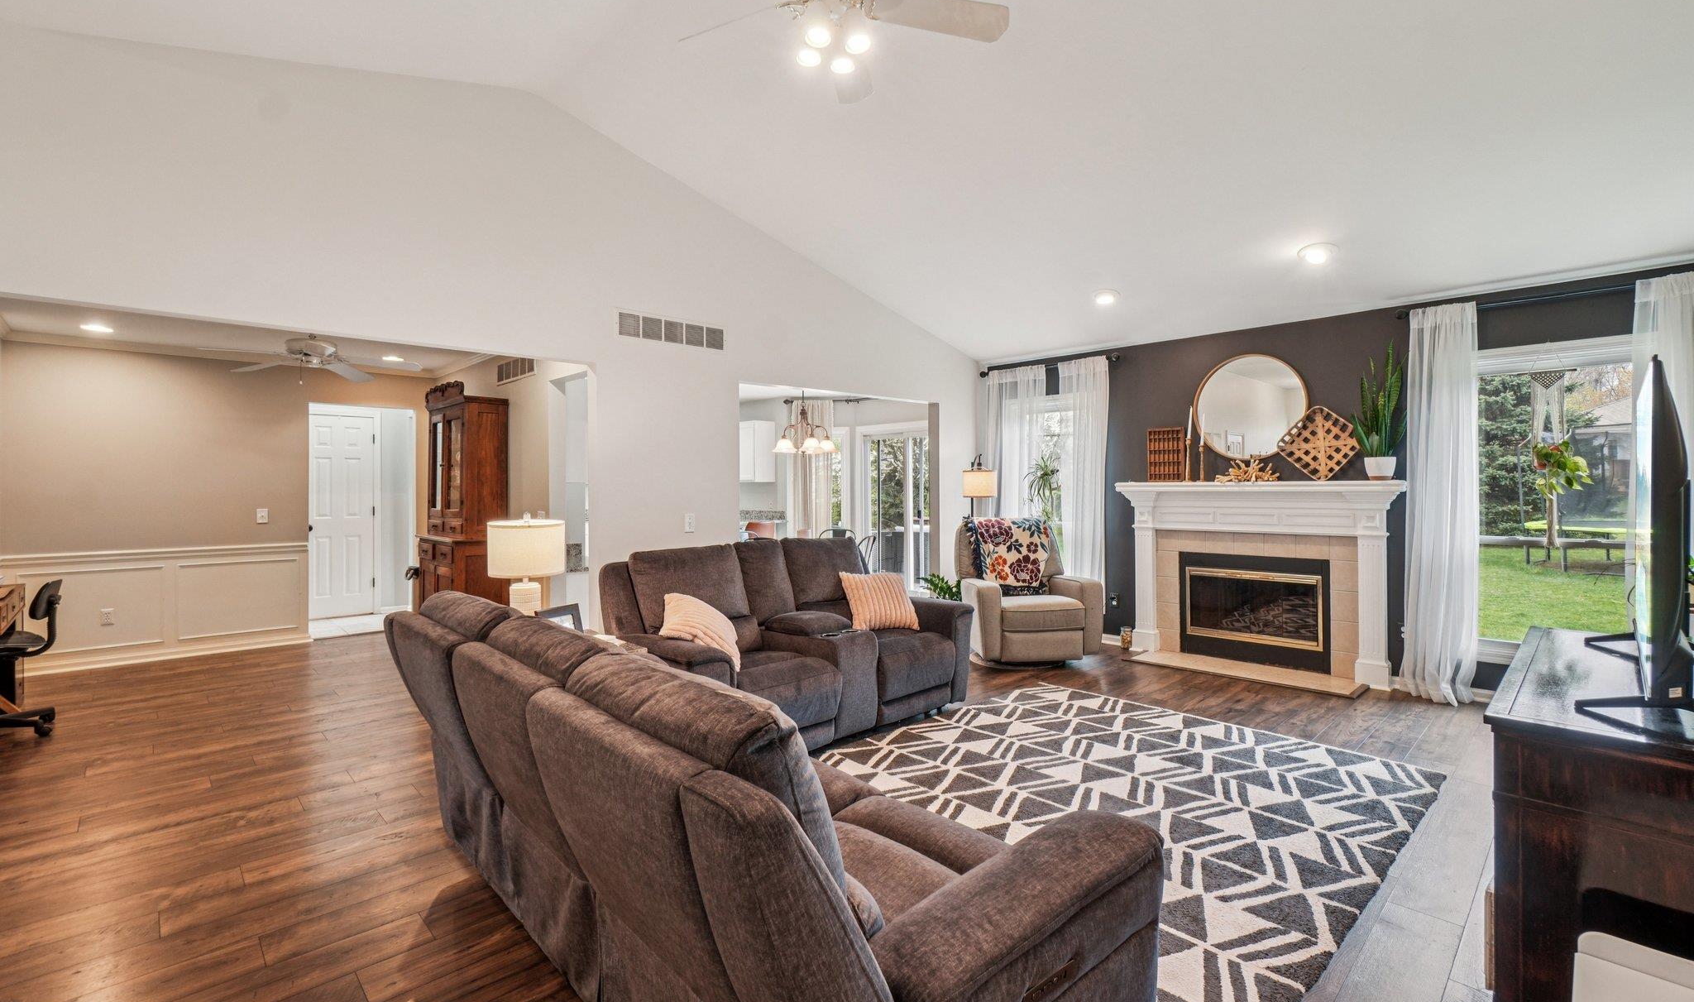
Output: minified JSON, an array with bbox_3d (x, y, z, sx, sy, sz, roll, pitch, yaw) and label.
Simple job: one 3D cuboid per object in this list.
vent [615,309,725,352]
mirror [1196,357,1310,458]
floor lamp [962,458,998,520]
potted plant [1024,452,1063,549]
[{"bbox_3d":[-1.101,-1.088,4.530,0.810,0.195,0.030,-1,1,-44],"label":"vent"},{"bbox_3d":[2.921,-0.683,5.109,0.045,0.762,0.762,-1,1,-44],"label":"mirror"},{"bbox_3d":[1.178,0.395,6.292,0.320,1.600,0.320,0,1,11],"label":"floor lamp"},{"bbox_3d":[1.686,0.386,6.076,0.450,1.620,0.450,-1,1,-45],"label":"potted plant"}]

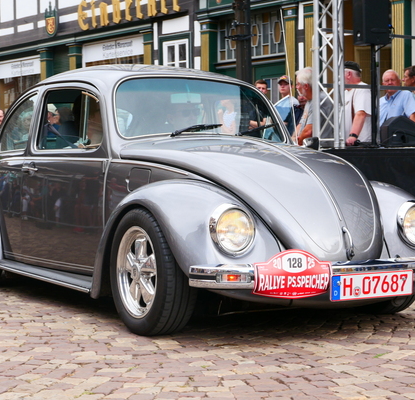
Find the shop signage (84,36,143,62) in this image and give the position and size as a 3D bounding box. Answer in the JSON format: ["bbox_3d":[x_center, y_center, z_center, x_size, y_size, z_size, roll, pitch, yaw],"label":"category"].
[{"bbox_3d":[-1.602,-2.547,17.500,0.050,0.310,1.920,-2,3,-36],"label":"shop signage"}]

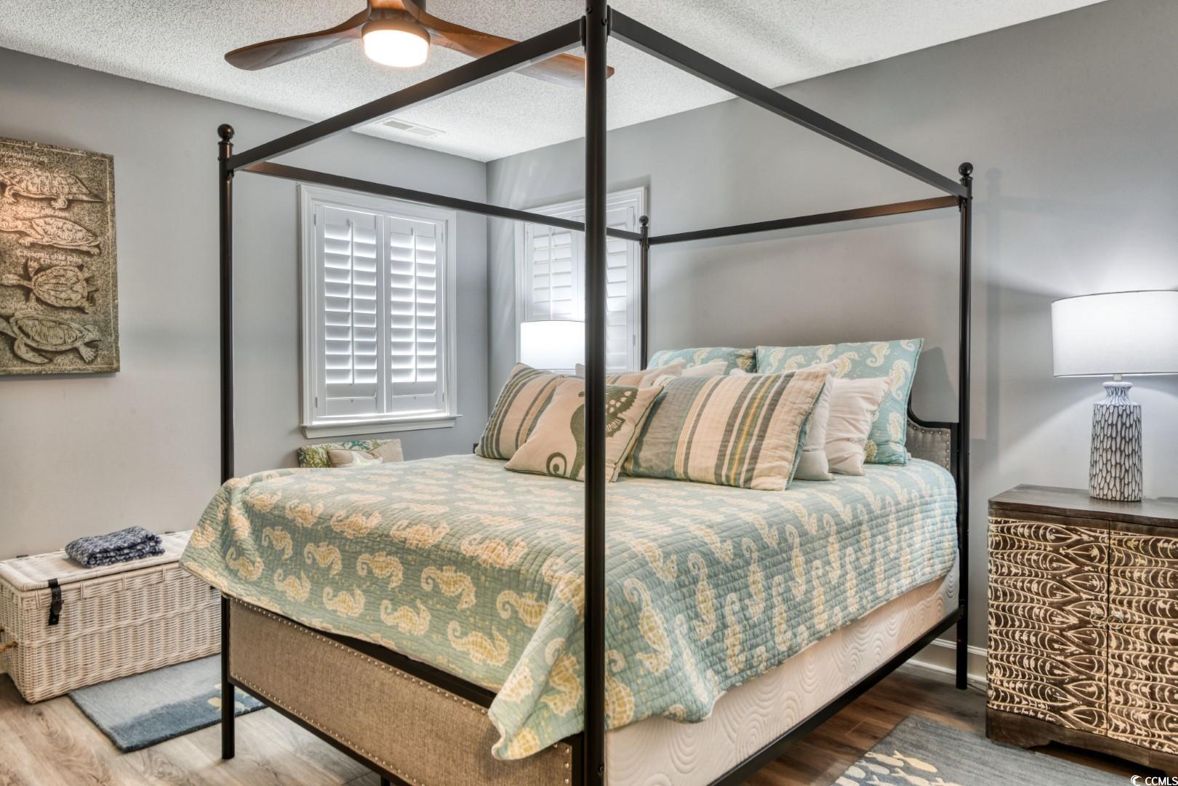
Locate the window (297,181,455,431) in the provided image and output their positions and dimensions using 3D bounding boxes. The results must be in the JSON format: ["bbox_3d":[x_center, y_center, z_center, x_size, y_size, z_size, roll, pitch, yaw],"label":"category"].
[{"bbox_3d":[-1.096,-0.440,4.319,0.080,1.235,0.955,2,3,43],"label":"window"}]

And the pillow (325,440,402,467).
[{"bbox_3d":[-1.109,0.453,3.961,0.150,0.420,0.440,-24,-14,41],"label":"pillow"}]

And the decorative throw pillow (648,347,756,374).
[{"bbox_3d":[0.515,0.025,3.509,0.670,0.470,0.170,2,-12,43],"label":"decorative throw pillow"}]

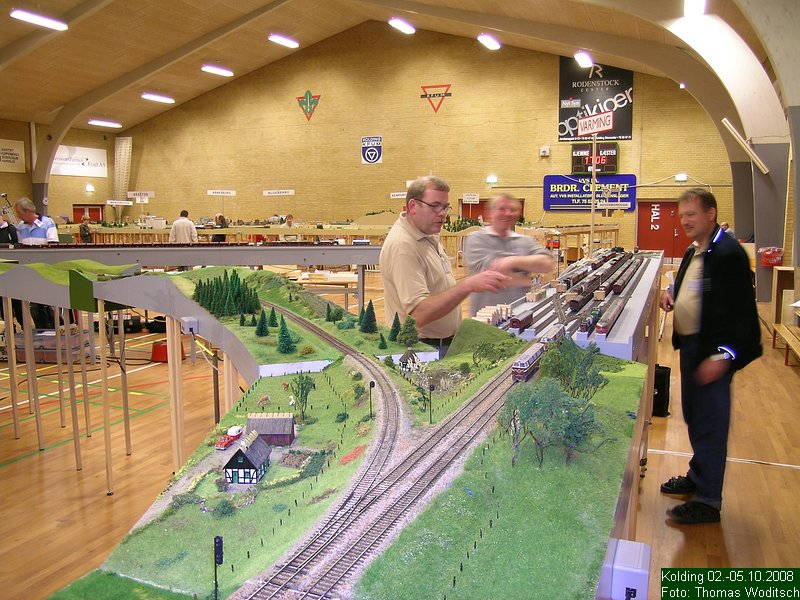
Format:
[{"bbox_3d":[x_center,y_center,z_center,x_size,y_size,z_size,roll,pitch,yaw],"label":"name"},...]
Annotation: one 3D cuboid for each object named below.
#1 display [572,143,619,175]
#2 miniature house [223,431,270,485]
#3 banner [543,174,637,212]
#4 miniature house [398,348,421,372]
[{"bbox_3d":[6.502,-4.713,21.586,1.509,1.005,0.160,3,8,23],"label":"display"},{"bbox_3d":[-0.228,0.233,0.968,0.052,0.058,0.076,1,8,4],"label":"miniature house"},{"bbox_3d":[6.378,-3.587,21.833,3.035,1.245,0.050,3,8,23],"label":"banner"},{"bbox_3d":[0.025,0.136,1.483,0.042,0.046,0.046,6,9,34],"label":"miniature house"}]

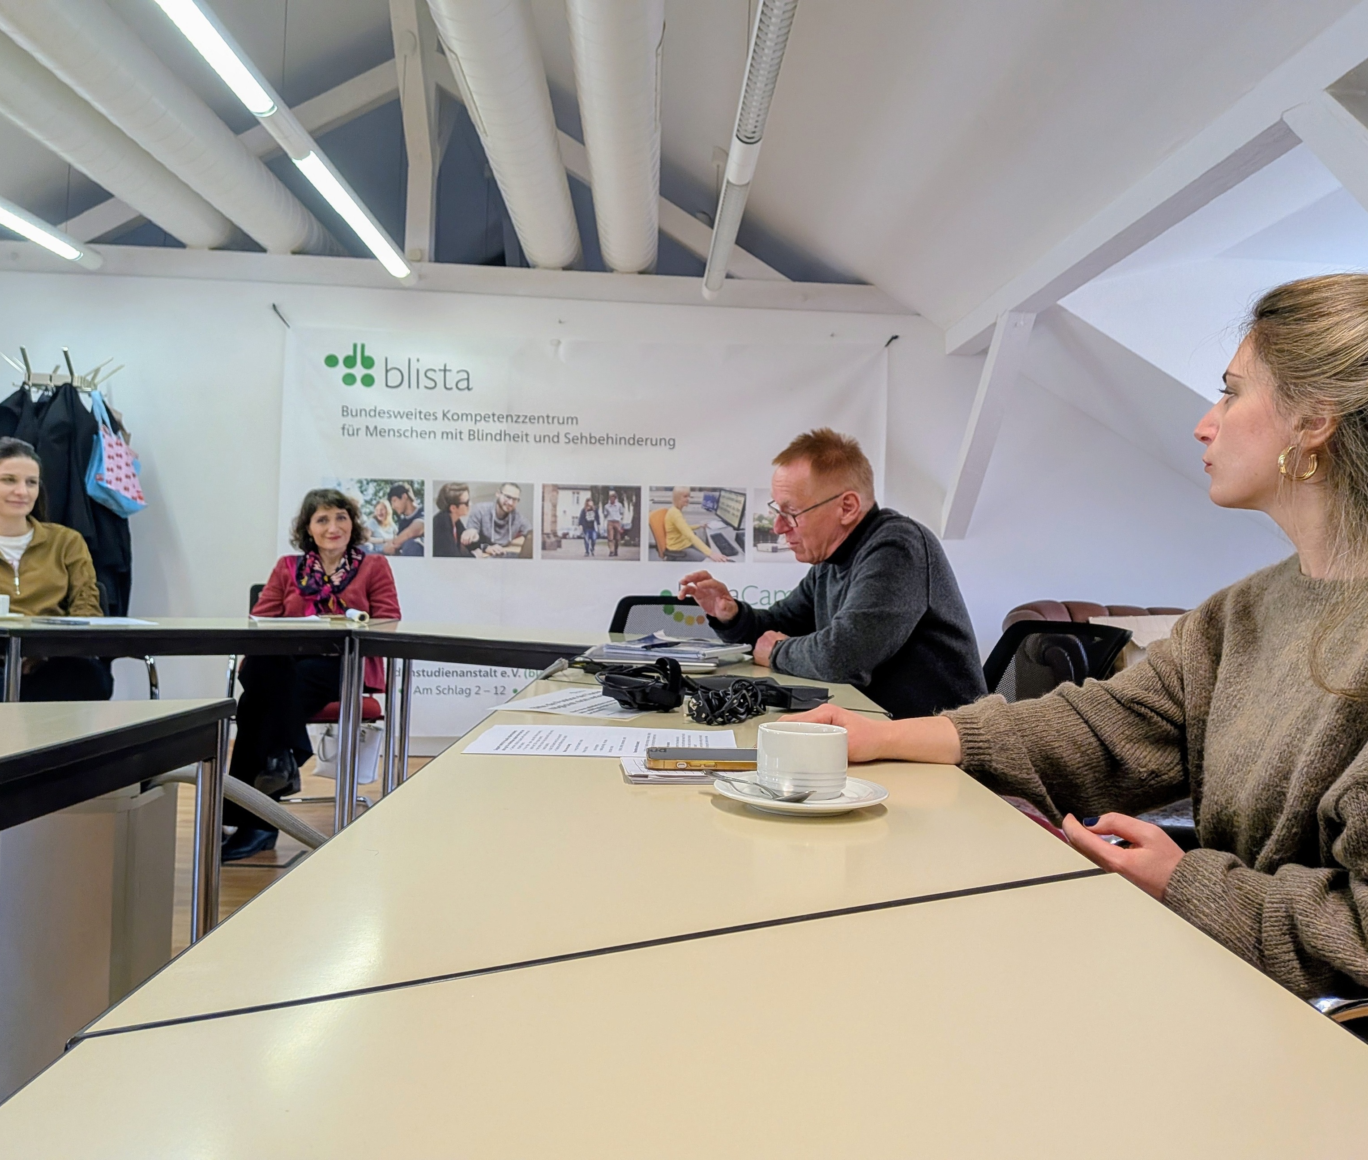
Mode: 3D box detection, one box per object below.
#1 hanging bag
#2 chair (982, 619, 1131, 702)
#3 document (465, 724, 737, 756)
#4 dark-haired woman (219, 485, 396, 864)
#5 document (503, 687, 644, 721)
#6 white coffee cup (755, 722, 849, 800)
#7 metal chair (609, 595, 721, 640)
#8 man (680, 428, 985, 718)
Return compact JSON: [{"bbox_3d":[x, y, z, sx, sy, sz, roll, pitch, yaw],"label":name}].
[{"bbox_3d":[-2.357,-0.514,4.450,0.120,0.460,0.230,-17,-17,22],"label":"hanging bag"},{"bbox_3d":[0.540,0.510,2.080,0.560,0.850,0.540,2,1,-16],"label":"chair"},{"bbox_3d":[-0.087,0.182,1.230,0.297,0.005,0.210,2,1,-6],"label":"document"},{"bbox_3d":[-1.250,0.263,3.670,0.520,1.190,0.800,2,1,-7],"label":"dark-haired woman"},{"bbox_3d":[-0.123,0.178,1.569,0.210,0.005,0.297,2,1,15],"label":"document"},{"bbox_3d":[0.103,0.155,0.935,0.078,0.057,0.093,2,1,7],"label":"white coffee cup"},{"bbox_3d":[-0.090,0.478,3.220,0.540,0.850,0.560,2,1,14],"label":"metal chair"},{"bbox_3d":[0.310,0.319,2.080,0.680,1.216,0.540,2,1,-10],"label":"man"}]

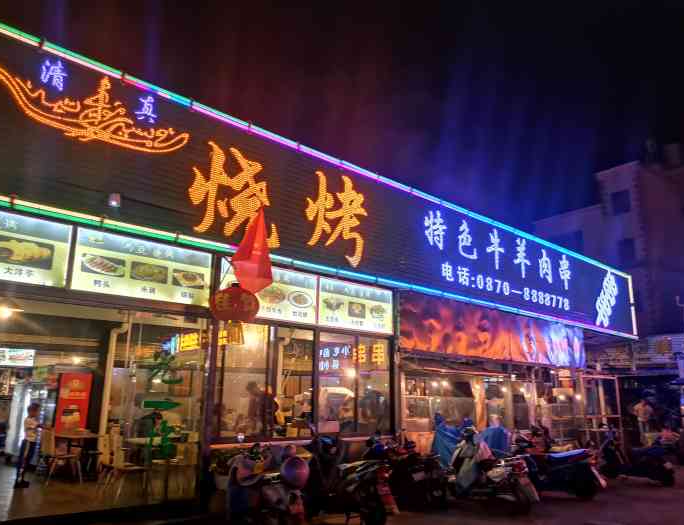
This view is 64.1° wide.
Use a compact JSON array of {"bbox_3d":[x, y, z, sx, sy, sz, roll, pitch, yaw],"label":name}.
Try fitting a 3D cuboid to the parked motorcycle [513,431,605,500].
[{"bbox_3d":[3.557,3.406,9.466,0.700,1.100,1.800,13,-19,-41],"label":"parked motorcycle"}]

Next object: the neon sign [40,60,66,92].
[{"bbox_3d":[-3.627,-2.360,6.876,0.253,0.325,0.060,13,-18,-41],"label":"neon sign"}]

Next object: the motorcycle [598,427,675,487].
[{"bbox_3d":[5.968,3.945,11.389,0.680,1.080,1.800,6,-14,-18],"label":"motorcycle"}]

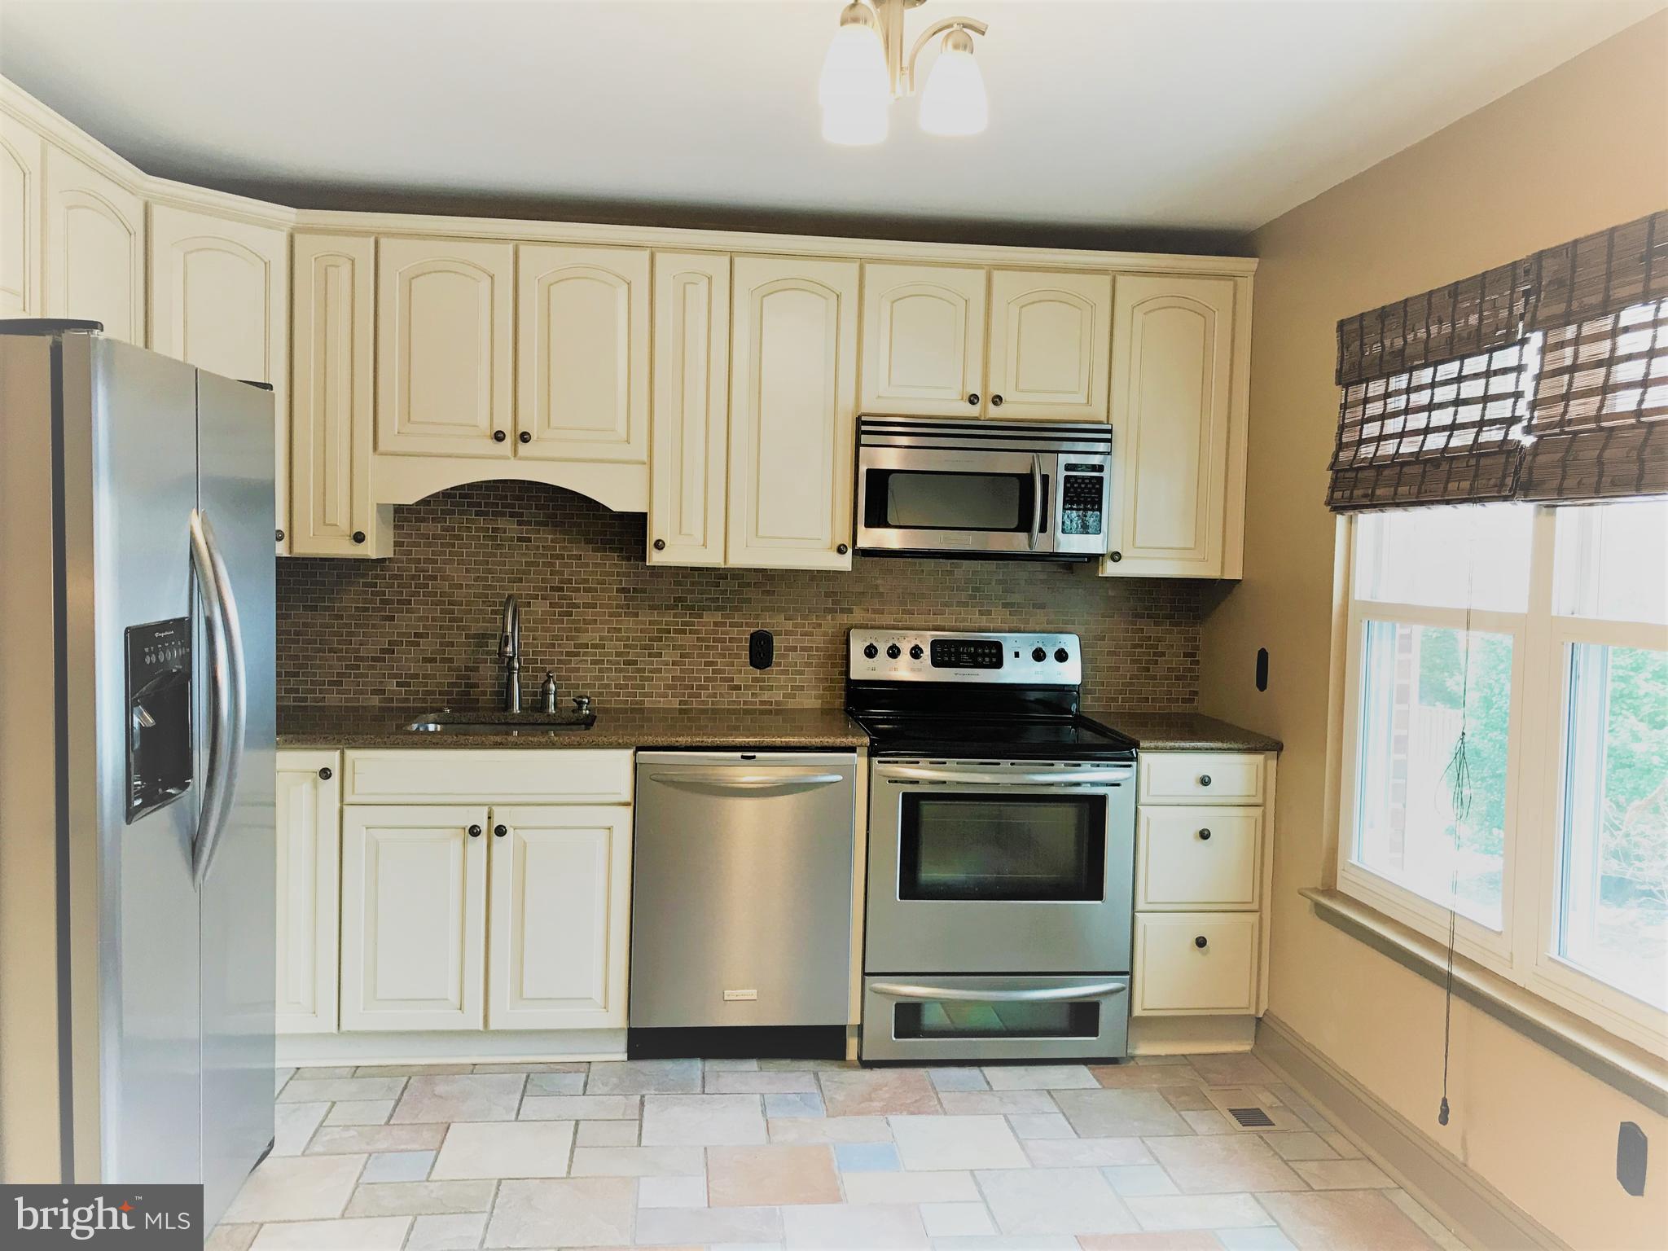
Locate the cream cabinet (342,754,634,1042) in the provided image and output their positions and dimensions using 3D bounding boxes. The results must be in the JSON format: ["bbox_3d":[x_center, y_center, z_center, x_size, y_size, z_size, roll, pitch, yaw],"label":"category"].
[{"bbox_3d":[-0.969,0.735,3.942,0.780,0.857,0.625,1,3,-6],"label":"cream cabinet"}]

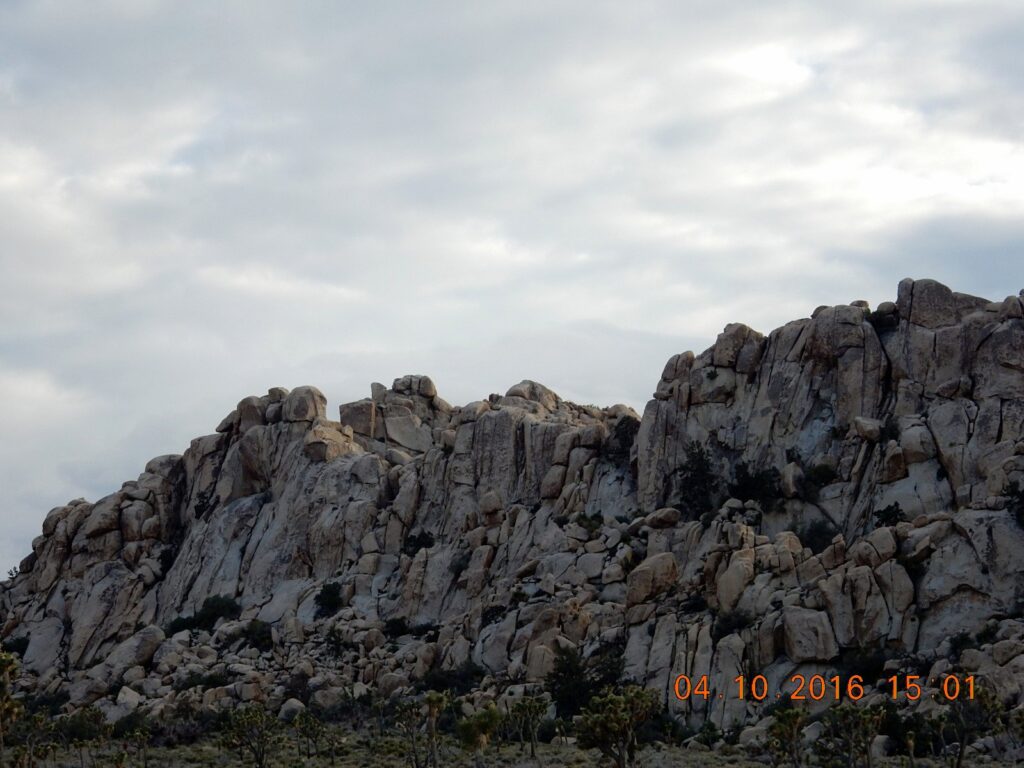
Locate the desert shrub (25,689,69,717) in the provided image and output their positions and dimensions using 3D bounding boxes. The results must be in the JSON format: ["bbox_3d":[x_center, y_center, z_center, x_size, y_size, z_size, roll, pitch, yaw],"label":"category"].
[{"bbox_3d":[-32.780,22.430,175.000,3.040,1.930,2.670,0,-8,0],"label":"desert shrub"}]

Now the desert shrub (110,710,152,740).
[{"bbox_3d":[-28.249,25.287,184.000,2.960,2.220,2.520,0,-8,0],"label":"desert shrub"}]

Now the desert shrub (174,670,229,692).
[{"bbox_3d":[-24.616,23.585,197.000,4.281,1.727,2.569,0,-8,0],"label":"desert shrub"}]

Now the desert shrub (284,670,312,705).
[{"bbox_3d":[-16.668,23.695,194.000,2.190,2.650,1.860,0,-8,0],"label":"desert shrub"}]

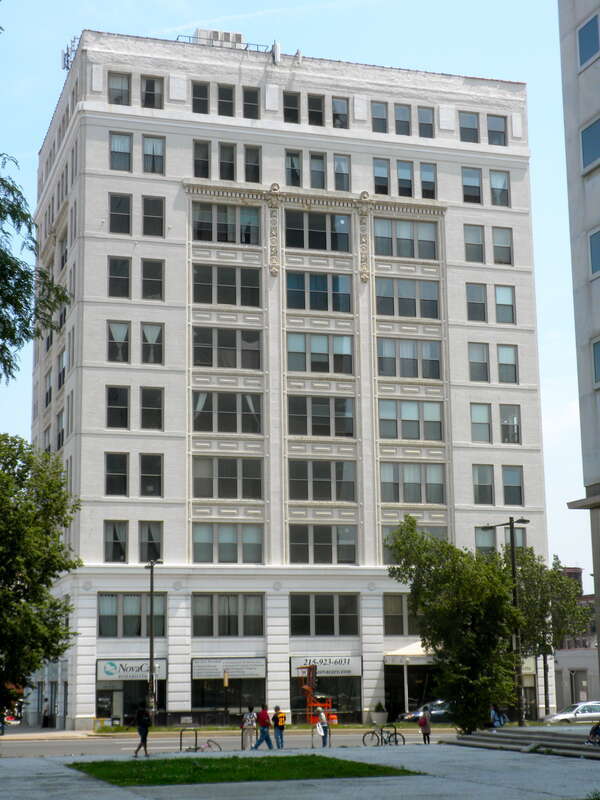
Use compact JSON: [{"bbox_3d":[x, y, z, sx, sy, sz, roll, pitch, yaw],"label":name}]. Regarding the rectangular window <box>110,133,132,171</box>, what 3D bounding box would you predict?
[{"bbox_3d":[-10.544,-14.645,81.975,1.342,2.406,0.200,3,-11,-17],"label":"rectangular window"}]

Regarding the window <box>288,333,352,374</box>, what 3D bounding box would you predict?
[{"bbox_3d":[1.251,-2.741,83.226,4.187,2.448,0.200,3,-12,-17],"label":"window"}]

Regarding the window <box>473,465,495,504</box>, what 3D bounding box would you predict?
[{"bbox_3d":[11.228,5.220,84.747,1.387,2.447,0.200,3,-12,-17],"label":"window"}]

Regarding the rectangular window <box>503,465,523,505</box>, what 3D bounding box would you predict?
[{"bbox_3d":[13.118,5.313,85.320,1.374,2.457,0.200,3,-12,-17],"label":"rectangular window"}]

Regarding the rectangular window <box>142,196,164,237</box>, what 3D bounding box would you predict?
[{"bbox_3d":[-8.489,-10.621,80.455,1.315,2.305,0.220,3,-12,-17],"label":"rectangular window"}]

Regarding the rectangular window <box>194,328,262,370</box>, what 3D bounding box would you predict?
[{"bbox_3d":[-4.262,-2.993,81.549,4.216,2.432,0.200,3,-12,-17],"label":"rectangular window"}]

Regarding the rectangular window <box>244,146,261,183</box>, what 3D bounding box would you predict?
[{"bbox_3d":[-2.829,-14.359,84.392,1.041,2.358,0.200,3,-11,-17],"label":"rectangular window"}]

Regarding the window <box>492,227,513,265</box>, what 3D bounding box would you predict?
[{"bbox_3d":[13.646,-10.312,93.295,1.438,2.600,0.200,3,-11,-17],"label":"window"}]

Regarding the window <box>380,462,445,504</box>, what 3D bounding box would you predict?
[{"bbox_3d":[7.107,5.236,86.882,4.343,2.522,0.200,3,-12,-17],"label":"window"}]

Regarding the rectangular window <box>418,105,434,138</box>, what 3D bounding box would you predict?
[{"bbox_3d":[7.941,-17.431,87.037,1.037,1.958,0.220,3,-12,-17],"label":"rectangular window"}]

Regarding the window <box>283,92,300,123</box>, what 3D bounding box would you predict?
[{"bbox_3d":[-0.493,-18.022,85.761,1.059,2.050,0.200,3,-12,-17],"label":"window"}]

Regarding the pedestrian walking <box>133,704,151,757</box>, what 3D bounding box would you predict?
[{"bbox_3d":[-5.137,10.656,44.800,0.650,1.750,0.550,-3,-11,9],"label":"pedestrian walking"}]

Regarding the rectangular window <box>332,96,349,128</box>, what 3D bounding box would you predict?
[{"bbox_3d":[2.654,-18.660,90.273,1.092,2.008,0.200,3,-12,-17],"label":"rectangular window"}]

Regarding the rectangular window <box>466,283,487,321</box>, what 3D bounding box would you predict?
[{"bbox_3d":[11.154,-6.083,87.246,1.372,2.449,0.200,3,-11,-17],"label":"rectangular window"}]

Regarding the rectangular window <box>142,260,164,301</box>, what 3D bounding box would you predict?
[{"bbox_3d":[-8.973,-7.310,84.721,1.448,2.630,0.250,3,-12,-17],"label":"rectangular window"}]

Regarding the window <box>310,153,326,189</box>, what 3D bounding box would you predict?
[{"bbox_3d":[1.186,-14.751,89.449,1.121,2.467,0.250,3,-12,-17],"label":"window"}]

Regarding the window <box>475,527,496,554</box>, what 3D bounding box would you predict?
[{"bbox_3d":[11.782,9.344,88.027,1.450,2.480,0.250,3,-12,-17],"label":"window"}]

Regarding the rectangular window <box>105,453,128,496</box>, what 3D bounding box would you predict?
[{"bbox_3d":[-10.148,4.132,76.970,1.267,2.406,0.220,3,-12,-17],"label":"rectangular window"}]

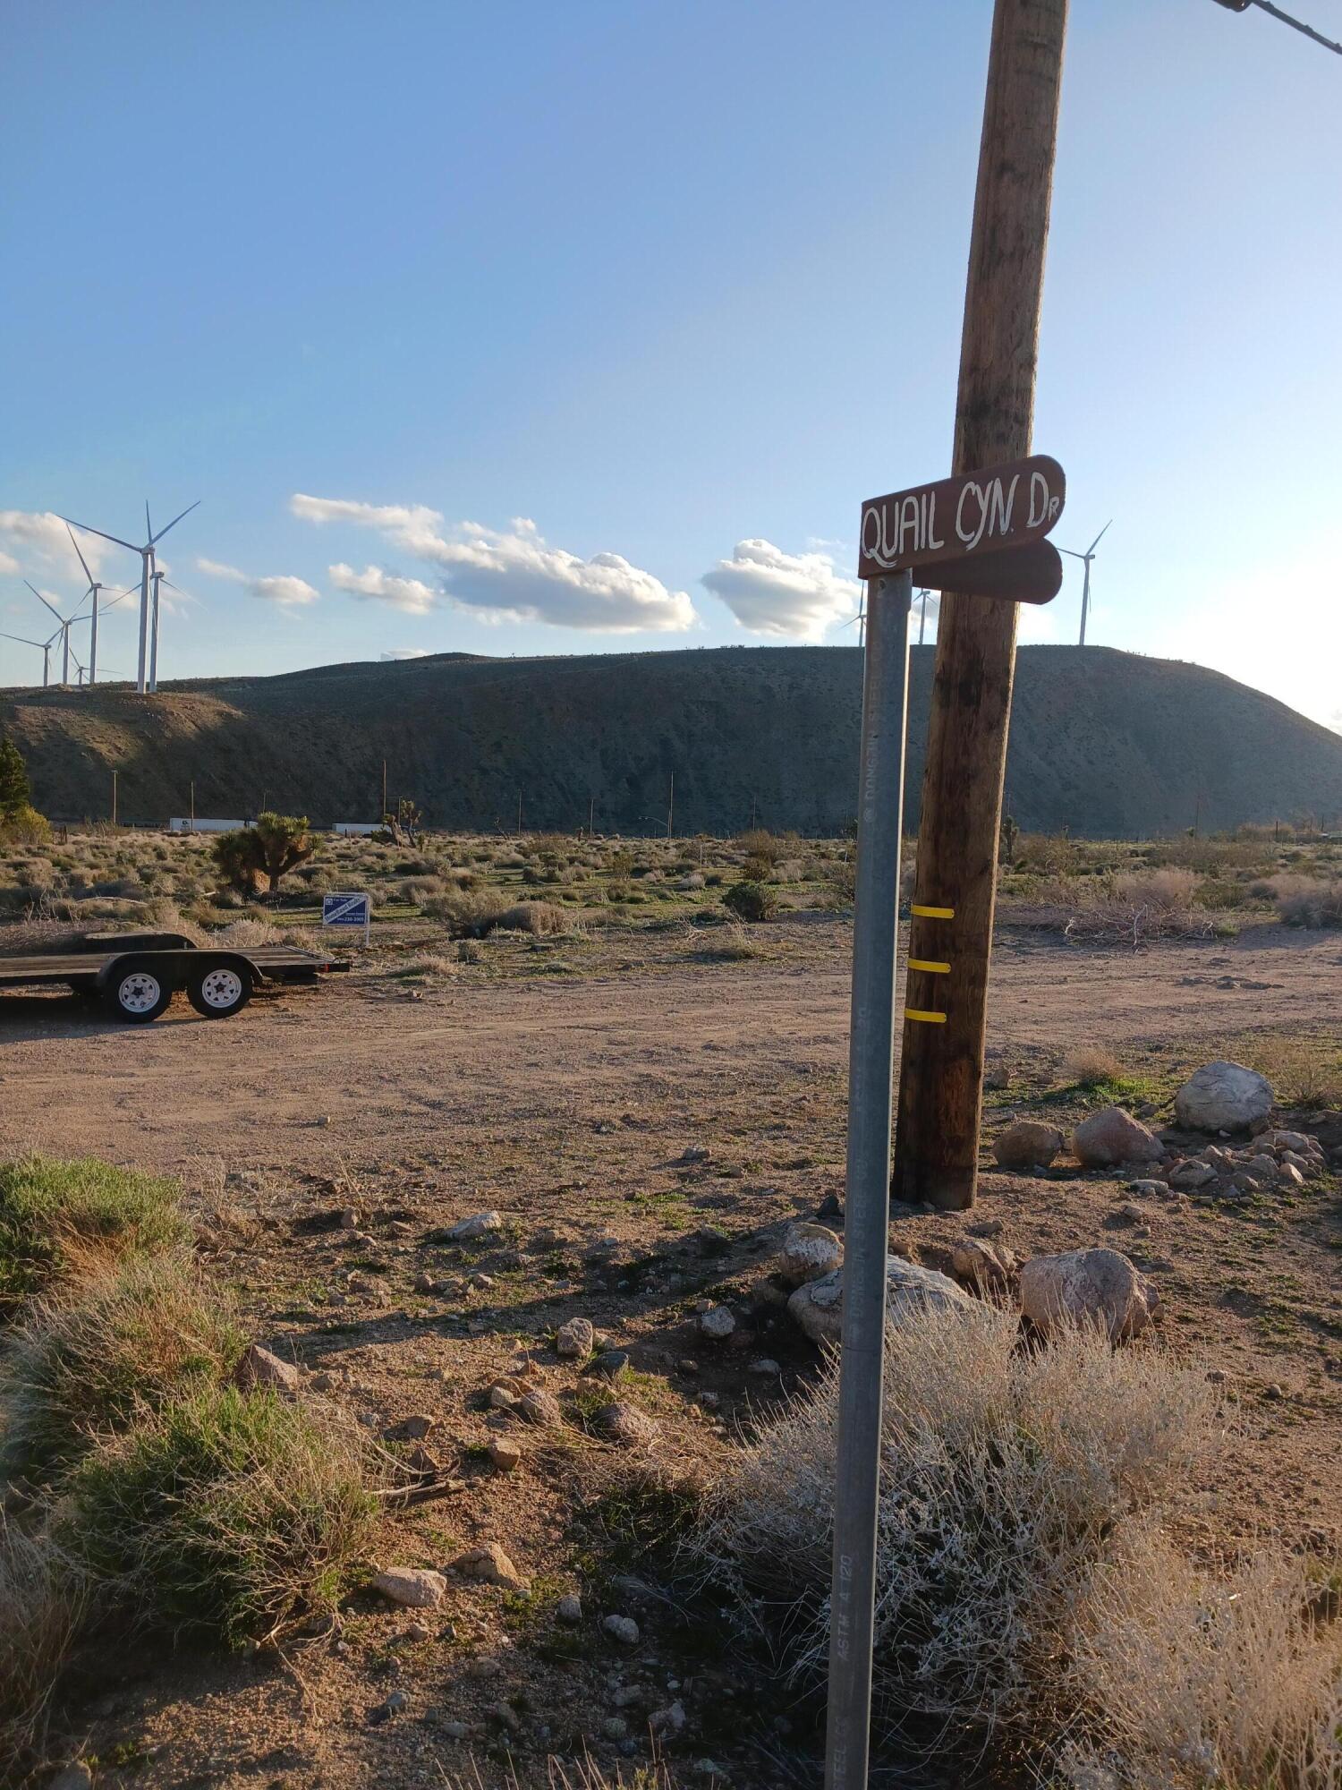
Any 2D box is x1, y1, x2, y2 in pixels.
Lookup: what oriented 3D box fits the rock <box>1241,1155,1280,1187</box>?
[{"bbox_3d":[2.576,1.204,6.101,0.168,0.128,0.142,3,3,0],"label":"rock"}]

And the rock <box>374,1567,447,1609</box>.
[{"bbox_3d":[-0.500,1.331,2.683,0.140,0.063,0.091,3,3,0],"label":"rock"}]

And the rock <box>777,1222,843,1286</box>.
[{"bbox_3d":[0.444,1.145,4.450,0.205,0.190,0.180,4,3,7],"label":"rock"}]

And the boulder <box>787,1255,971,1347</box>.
[{"bbox_3d":[0.615,1.183,4.050,0.550,0.270,0.400,4,3,10],"label":"boulder"}]

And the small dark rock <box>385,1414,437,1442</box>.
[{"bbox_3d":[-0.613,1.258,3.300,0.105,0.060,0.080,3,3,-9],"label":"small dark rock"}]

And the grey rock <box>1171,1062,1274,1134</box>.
[{"bbox_3d":[2.789,1.024,7.050,0.495,0.345,0.420,5,3,22],"label":"grey rock"}]

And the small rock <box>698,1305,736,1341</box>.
[{"bbox_3d":[0.132,1.220,3.980,0.107,0.090,0.090,4,3,3],"label":"small rock"}]

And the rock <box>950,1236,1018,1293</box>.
[{"bbox_3d":[1.032,1.221,4.600,0.221,0.180,0.177,3,3,0],"label":"rock"}]

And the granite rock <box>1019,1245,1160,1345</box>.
[{"bbox_3d":[1.270,1.216,4.247,0.417,0.254,0.313,3,3,0],"label":"granite rock"}]

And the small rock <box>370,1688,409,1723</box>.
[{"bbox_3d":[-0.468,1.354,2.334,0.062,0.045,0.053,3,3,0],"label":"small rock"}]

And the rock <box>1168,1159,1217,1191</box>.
[{"bbox_3d":[2.130,1.142,5.700,0.200,0.120,0.150,5,3,21],"label":"rock"}]

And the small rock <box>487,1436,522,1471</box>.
[{"bbox_3d":[-0.378,1.270,3.170,0.078,0.072,0.075,3,3,-6],"label":"small rock"}]

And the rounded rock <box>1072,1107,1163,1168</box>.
[{"bbox_3d":[2.072,1.123,6.464,0.412,0.256,0.330,3,3,0],"label":"rounded rock"}]

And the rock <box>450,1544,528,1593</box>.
[{"bbox_3d":[-0.356,1.326,2.752,0.149,0.078,0.104,3,3,0],"label":"rock"}]

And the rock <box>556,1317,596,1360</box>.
[{"bbox_3d":[-0.260,1.213,3.820,0.110,0.110,0.100,3,3,-3],"label":"rock"}]

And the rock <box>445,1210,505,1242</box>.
[{"bbox_3d":[-0.697,1.175,4.950,0.200,0.090,0.130,3,3,-7],"label":"rock"}]

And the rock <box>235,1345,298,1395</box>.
[{"bbox_3d":[-1.064,1.250,3.677,0.170,0.117,0.127,3,3,0],"label":"rock"}]

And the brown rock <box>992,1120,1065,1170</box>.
[{"bbox_3d":[1.574,1.106,6.150,0.315,0.210,0.260,4,3,15],"label":"brown rock"}]

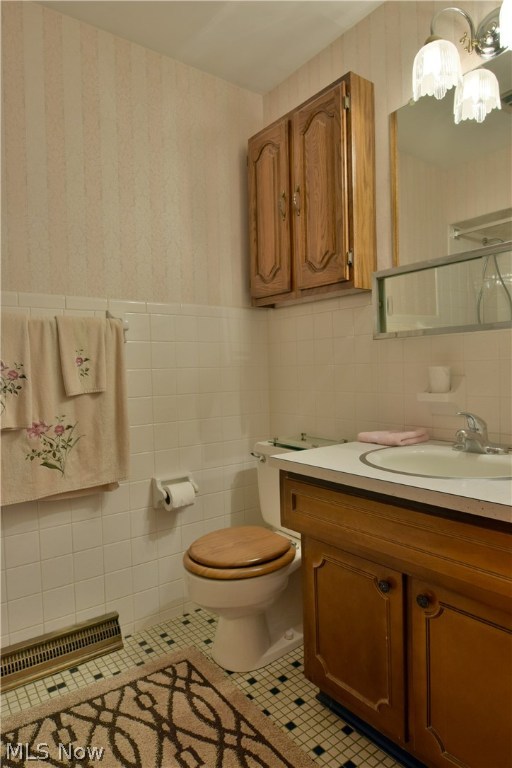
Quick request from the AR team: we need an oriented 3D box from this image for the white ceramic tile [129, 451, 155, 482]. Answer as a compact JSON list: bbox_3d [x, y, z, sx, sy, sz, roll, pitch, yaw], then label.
[{"bbox_3d":[-0.454,0.330,1.786,0.108,0.108,0.010,-3,1,-36],"label":"white ceramic tile"}]

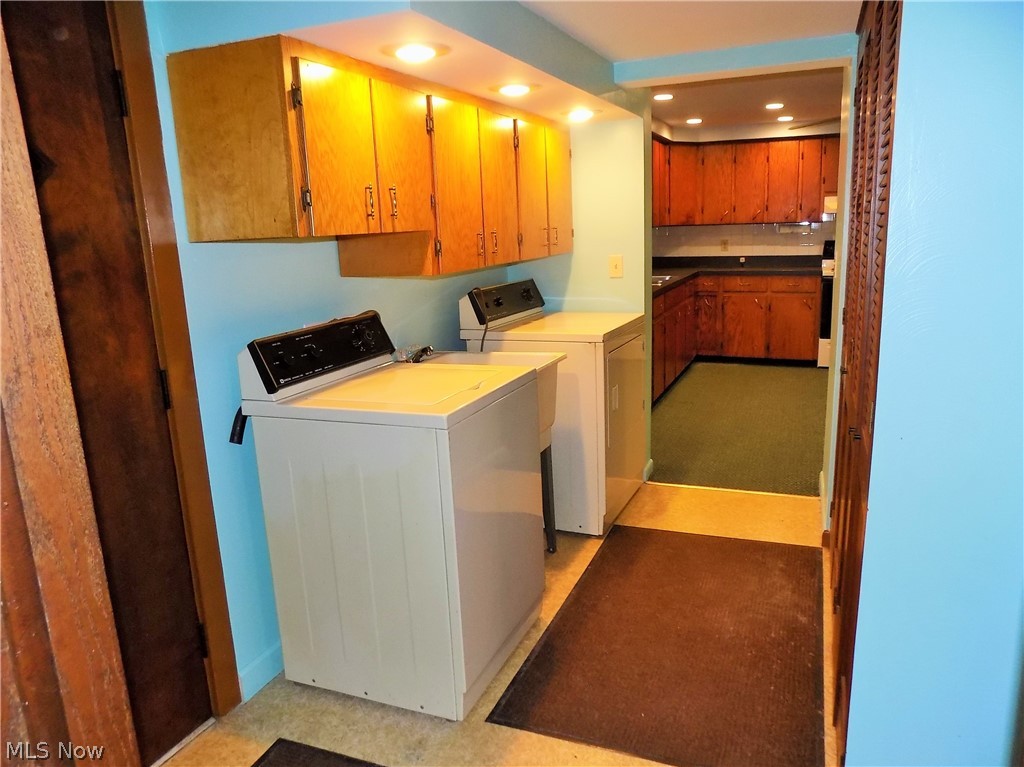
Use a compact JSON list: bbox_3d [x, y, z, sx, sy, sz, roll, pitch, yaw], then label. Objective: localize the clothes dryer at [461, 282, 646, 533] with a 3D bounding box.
[{"bbox_3d":[0.241,0.063,3.418,0.688,1.118,0.735,3,13,24],"label":"clothes dryer"}]

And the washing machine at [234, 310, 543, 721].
[{"bbox_3d":[-0.337,0.354,2.216,0.675,1.100,0.645,3,13,22],"label":"washing machine"}]

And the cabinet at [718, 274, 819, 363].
[{"bbox_3d":[2.624,-0.706,6.938,0.920,0.850,0.600,3,13,23],"label":"cabinet"}]

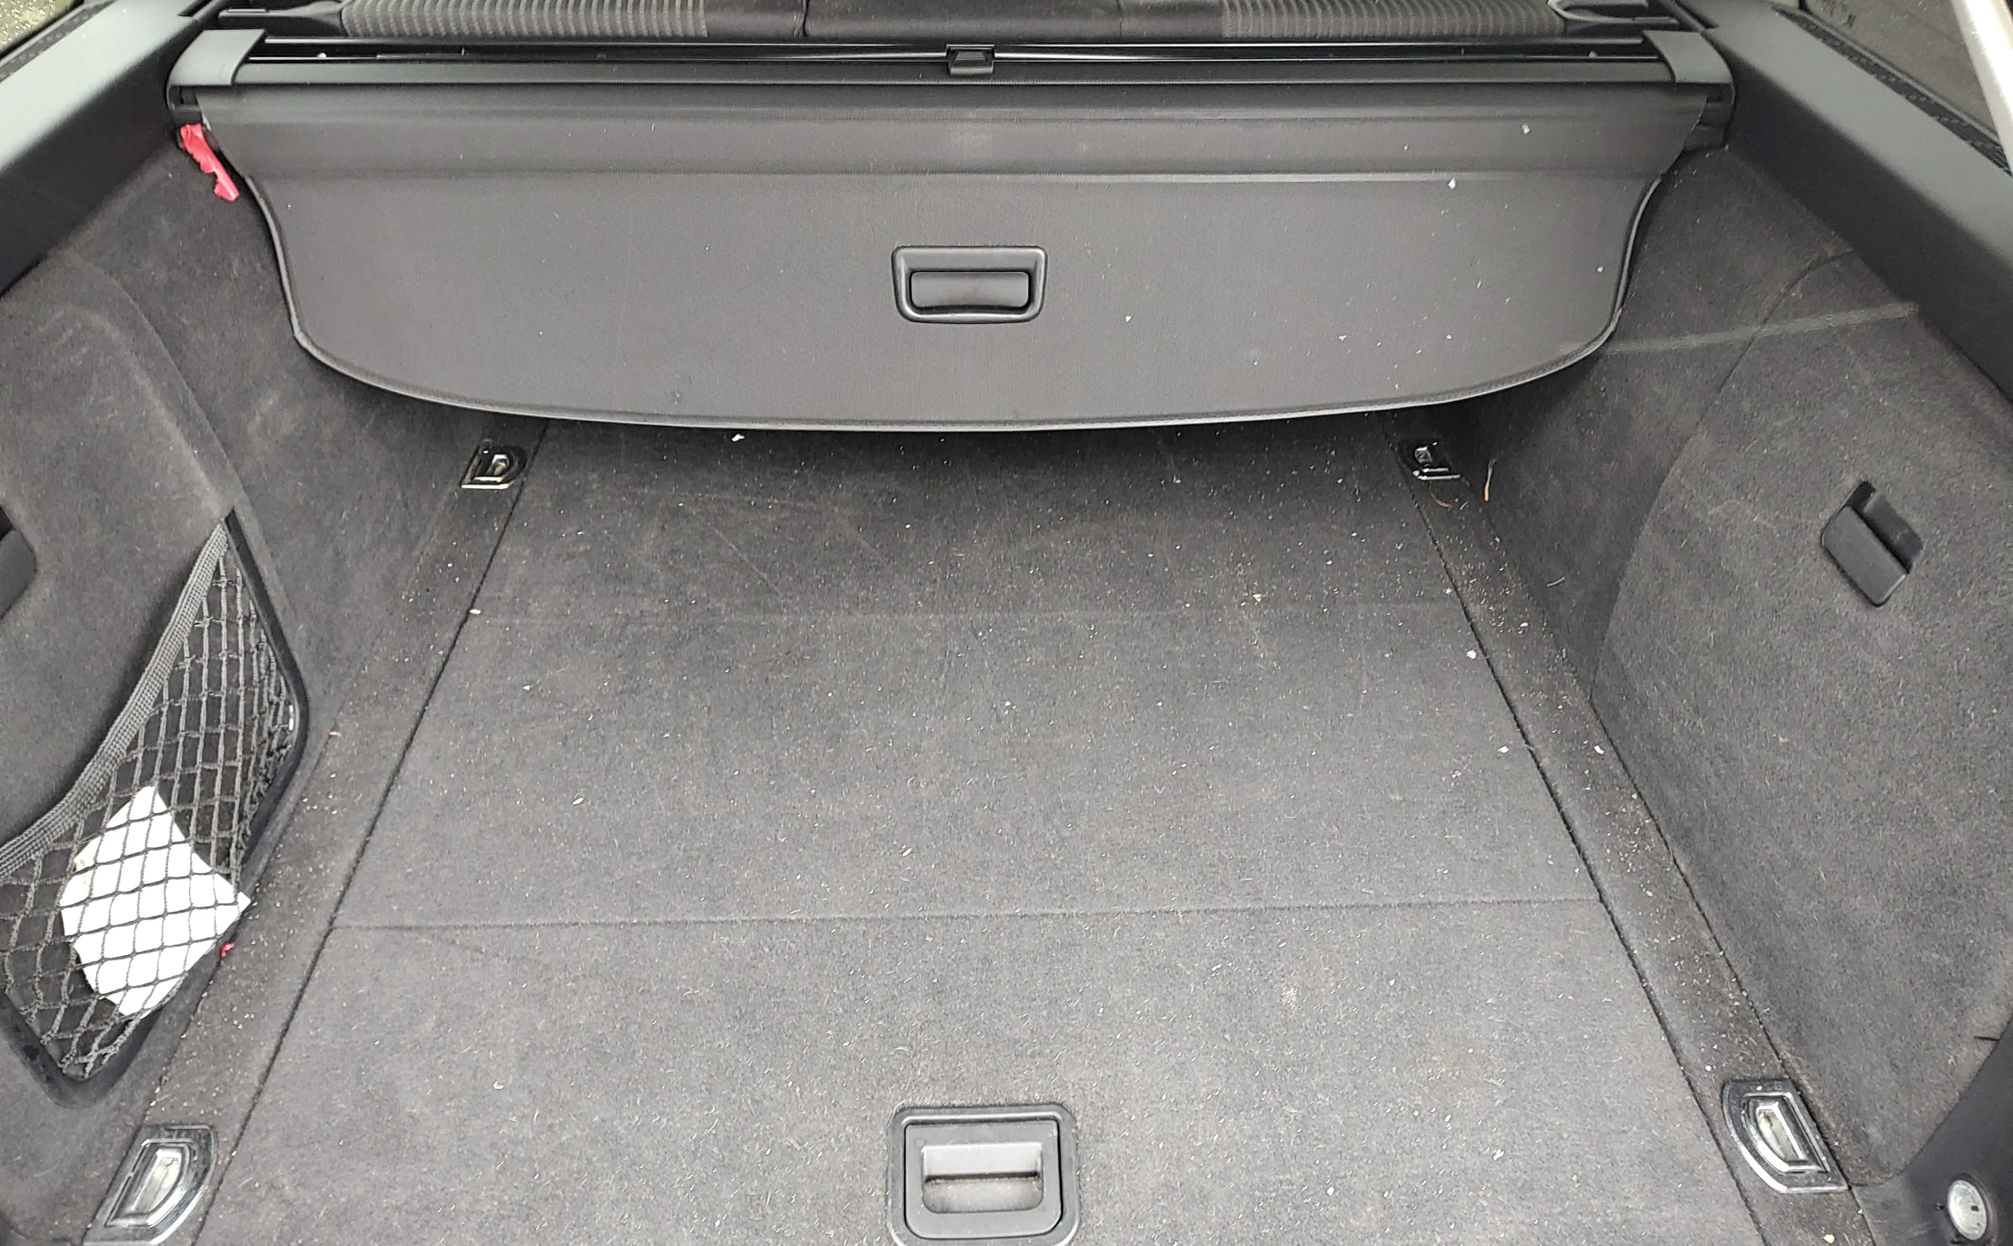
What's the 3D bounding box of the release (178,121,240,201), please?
[{"bbox_3d":[-0.604,-0.348,1.011,0.022,0.070,0.018,-31,47,-12],"label":"release"}]

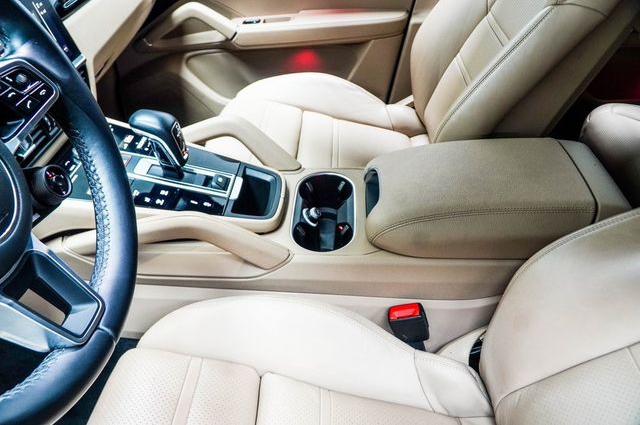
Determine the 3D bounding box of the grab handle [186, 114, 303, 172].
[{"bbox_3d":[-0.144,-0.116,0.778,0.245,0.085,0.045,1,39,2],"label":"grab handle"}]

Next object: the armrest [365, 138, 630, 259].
[{"bbox_3d":[0.228,-0.029,0.675,0.335,0.072,0.210,1,39,2],"label":"armrest"}]

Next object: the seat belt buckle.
[{"bbox_3d":[0.118,0.156,0.638,0.042,0.070,0.026,-14,37,14],"label":"seat belt buckle"}]

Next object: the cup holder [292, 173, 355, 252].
[{"bbox_3d":[0.006,0.020,0.723,0.092,0.072,0.180,1,39,2],"label":"cup holder"}]

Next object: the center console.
[{"bbox_3d":[-0.199,-0.034,0.686,0.288,0.058,0.172,13,39,-7],"label":"center console"}]

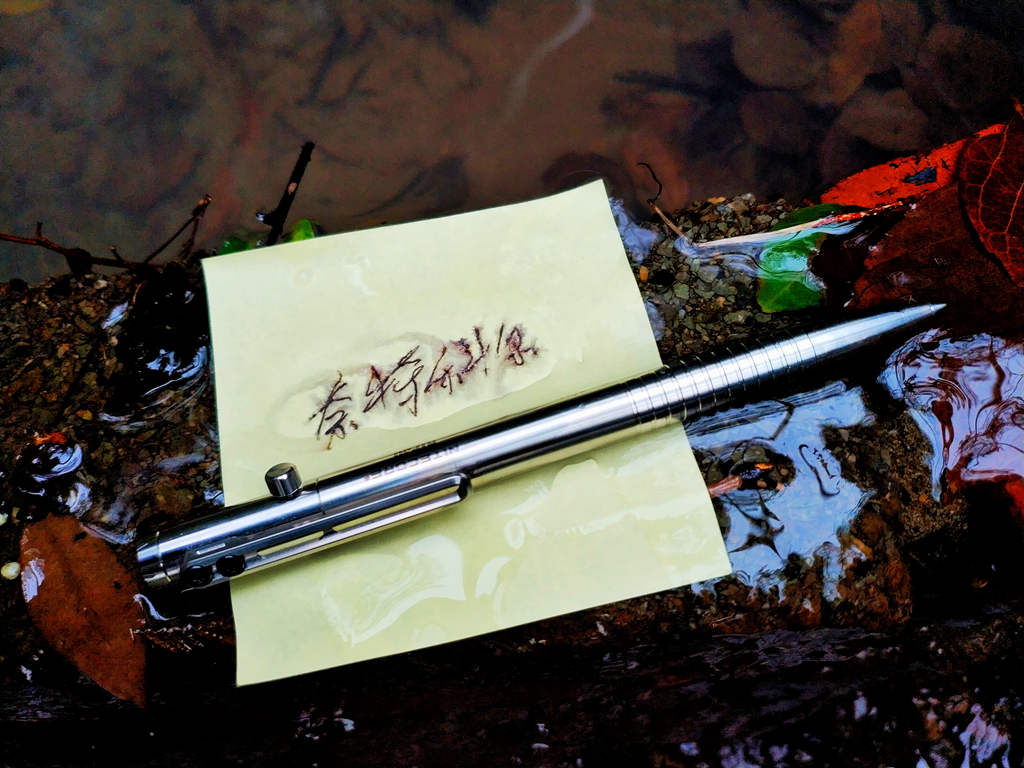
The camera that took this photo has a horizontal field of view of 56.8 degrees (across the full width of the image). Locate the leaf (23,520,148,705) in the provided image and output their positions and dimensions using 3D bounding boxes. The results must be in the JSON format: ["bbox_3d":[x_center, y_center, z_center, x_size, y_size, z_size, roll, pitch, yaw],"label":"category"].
[{"bbox_3d":[-0.067,0.035,0.148,0.015,0.003,0.038,-35,68,-13],"label":"leaf"}]

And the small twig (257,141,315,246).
[{"bbox_3d":[-0.043,-0.036,0.177,0.005,0.004,0.022,15,66,9],"label":"small twig"}]

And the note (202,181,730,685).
[{"bbox_3d":[-0.012,0.003,0.158,0.076,0.002,0.076,-12,65,-3],"label":"note"}]

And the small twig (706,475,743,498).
[{"bbox_3d":[0.034,0.016,0.151,0.007,0.002,0.002,-21,66,-7],"label":"small twig"}]

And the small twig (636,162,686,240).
[{"bbox_3d":[0.027,-0.033,0.173,0.004,0.004,0.019,-21,66,-8],"label":"small twig"}]

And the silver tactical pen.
[{"bbox_3d":[0.008,0.006,0.150,0.137,0.011,0.013,-17,65,-6],"label":"silver tactical pen"}]

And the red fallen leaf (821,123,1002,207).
[{"bbox_3d":[0.077,-0.040,0.175,0.043,0.005,0.014,-24,66,-9],"label":"red fallen leaf"}]

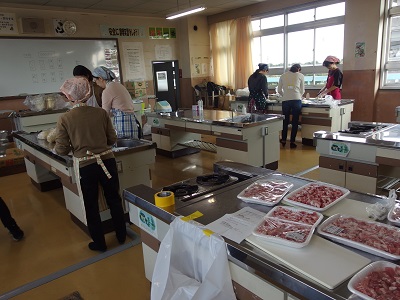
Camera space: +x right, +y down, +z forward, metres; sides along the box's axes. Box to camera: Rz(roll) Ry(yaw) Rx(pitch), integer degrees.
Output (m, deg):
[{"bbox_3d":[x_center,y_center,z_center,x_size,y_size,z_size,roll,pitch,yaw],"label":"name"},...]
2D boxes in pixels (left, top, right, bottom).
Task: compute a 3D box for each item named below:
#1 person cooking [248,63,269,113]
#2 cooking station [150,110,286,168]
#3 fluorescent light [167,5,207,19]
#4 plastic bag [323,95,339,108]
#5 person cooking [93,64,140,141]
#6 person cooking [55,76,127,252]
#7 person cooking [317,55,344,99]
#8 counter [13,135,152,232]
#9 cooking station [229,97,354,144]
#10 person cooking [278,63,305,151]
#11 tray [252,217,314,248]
[{"bbox_3d":[1.161,-0.909,6.399,0.420,1.520,0.440,-13,17,-36],"label":"person cooking"},{"bbox_3d":[0.132,-0.205,5.326,0.859,0.776,2.409,-14,17,-38],"label":"cooking station"},{"bbox_3d":[-0.296,-2.617,6.165,0.200,0.100,1.250,-14,17,-38],"label":"fluorescent light"},{"bbox_3d":[2.232,-0.830,5.533,0.240,0.200,0.270,-14,17,-38],"label":"plastic bag"},{"bbox_3d":[-1.029,-0.223,4.014,0.580,1.560,0.460,-10,15,-26],"label":"person cooking"},{"bbox_3d":[-0.917,0.103,2.828,0.500,1.470,0.550,-14,17,-37],"label":"person cooking"},{"bbox_3d":[2.590,-1.035,6.443,0.480,1.580,0.460,-9,15,-23],"label":"person cooking"},{"bbox_3d":[-1.508,0.218,3.979,0.859,0.776,2.409,-14,17,-38],"label":"counter"},{"bbox_3d":[1.799,-0.641,6.721,0.859,0.776,2.409,-14,17,-38],"label":"cooking station"},{"bbox_3d":[1.664,-0.793,5.883,0.450,1.480,0.420,9,18,42],"label":"person cooking"},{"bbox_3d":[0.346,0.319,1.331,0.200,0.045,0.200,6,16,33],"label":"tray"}]

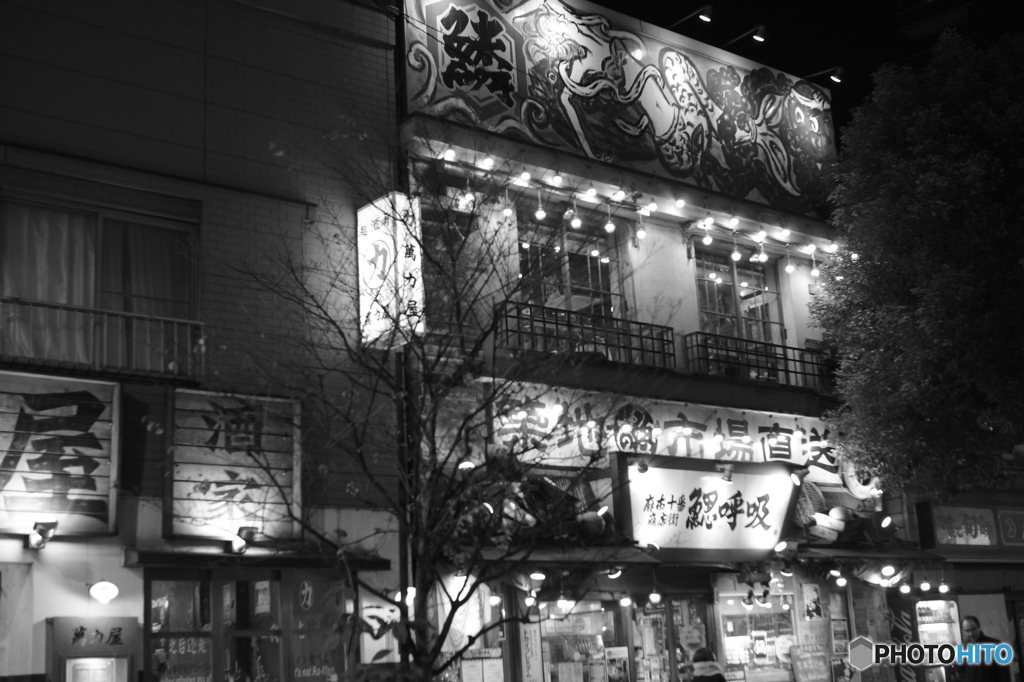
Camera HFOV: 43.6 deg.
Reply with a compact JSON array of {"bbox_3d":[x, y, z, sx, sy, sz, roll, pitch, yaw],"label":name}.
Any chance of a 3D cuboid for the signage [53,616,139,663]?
[{"bbox_3d":[-3.935,2.823,12.072,0.811,0.414,0.080,8,-19,-35],"label":"signage"}]

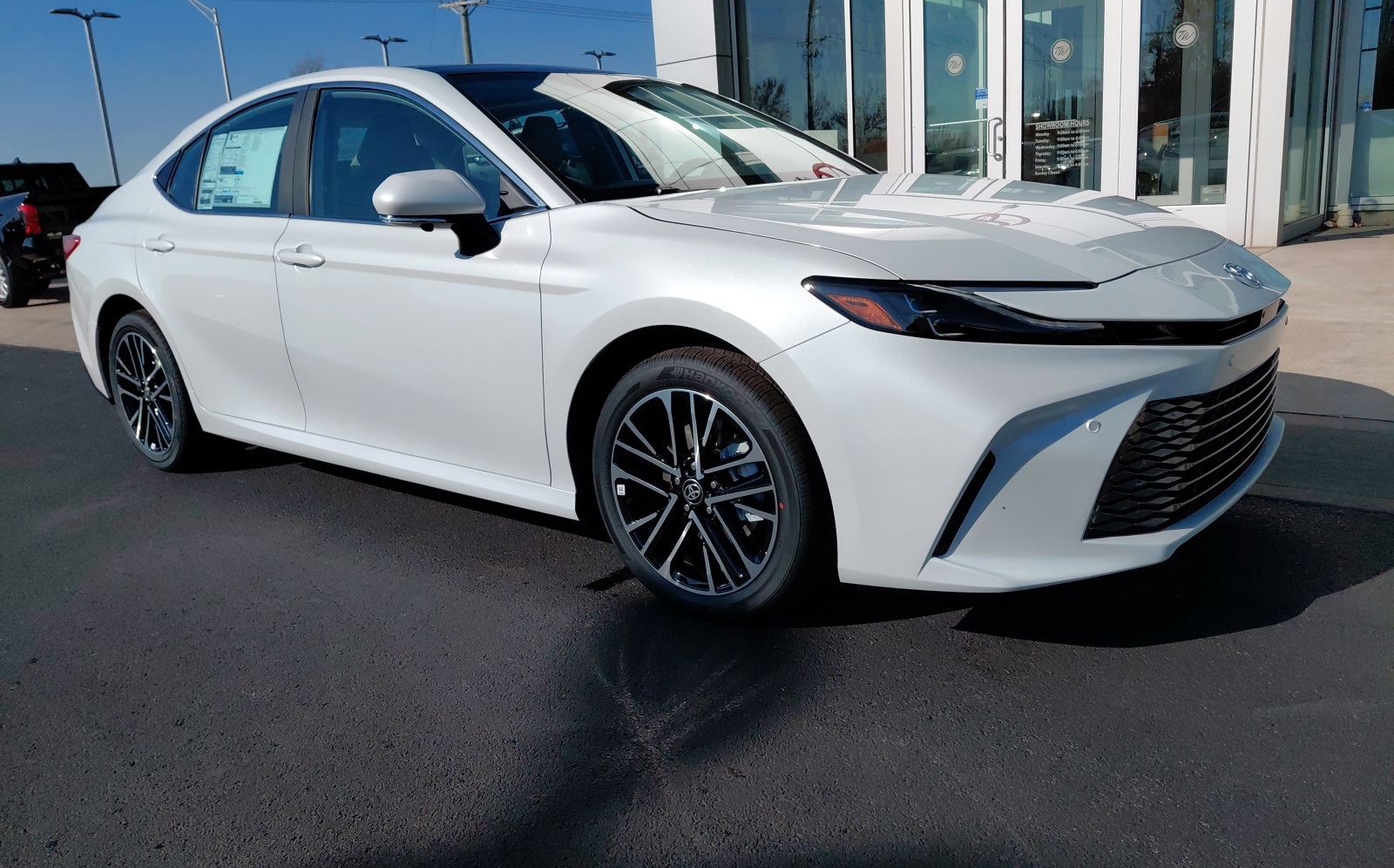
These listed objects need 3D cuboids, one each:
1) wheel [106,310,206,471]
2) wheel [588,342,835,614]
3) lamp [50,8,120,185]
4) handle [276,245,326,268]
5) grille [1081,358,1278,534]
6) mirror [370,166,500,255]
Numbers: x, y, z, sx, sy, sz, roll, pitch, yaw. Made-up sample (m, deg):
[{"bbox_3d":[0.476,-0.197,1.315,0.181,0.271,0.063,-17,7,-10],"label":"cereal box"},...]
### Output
[{"bbox_3d":[-2.173,-0.191,4.168,0.665,0.655,0.235,8,17,38],"label":"wheel"},{"bbox_3d":[0.045,0.111,2.445,0.665,0.655,0.235,8,17,38],"label":"wheel"},{"bbox_3d":[-17.574,-8.620,30.186,1.850,7.570,0.360,-16,17,-42],"label":"lamp"},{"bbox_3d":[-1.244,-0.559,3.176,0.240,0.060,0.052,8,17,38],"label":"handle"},{"bbox_3d":[1.263,-0.057,2.442,0.200,0.300,1.330,8,17,38],"label":"grille"},{"bbox_3d":[-0.676,-0.576,2.651,0.210,0.215,0.245,8,17,38],"label":"mirror"}]

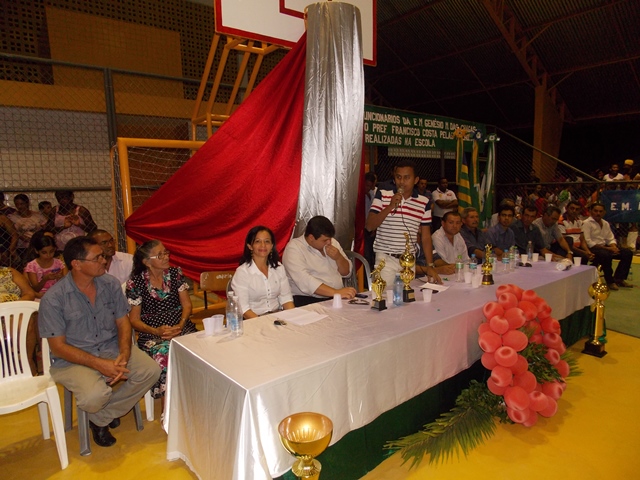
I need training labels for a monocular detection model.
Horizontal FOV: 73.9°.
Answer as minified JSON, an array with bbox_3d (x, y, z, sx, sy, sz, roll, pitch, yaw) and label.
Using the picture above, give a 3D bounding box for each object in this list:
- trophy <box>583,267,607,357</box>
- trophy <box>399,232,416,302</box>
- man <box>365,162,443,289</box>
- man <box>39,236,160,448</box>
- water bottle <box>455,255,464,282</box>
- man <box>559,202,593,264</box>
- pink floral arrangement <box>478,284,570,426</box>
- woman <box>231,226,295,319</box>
[{"bbox_3d":[2.493,0.625,3.819,0.180,0.810,0.165,-7,9,-38],"label":"trophy"},{"bbox_3d":[0.646,0.192,3.109,0.110,0.500,0.105,-3,8,-17],"label":"trophy"},{"bbox_3d":[0.725,0.180,3.790,0.620,1.760,0.420,-1,7,-3],"label":"man"},{"bbox_3d":[-1.411,0.616,2.662,0.550,1.250,0.700,-8,10,-44],"label":"man"},{"bbox_3d":[1.213,0.248,3.676,0.067,0.228,0.067,-7,9,-38],"label":"water bottle"},{"bbox_3d":[3.789,0.077,6.191,0.550,1.260,0.750,-7,9,-38],"label":"man"},{"bbox_3d":[1.413,0.755,2.899,0.660,0.820,0.360,-7,9,-38],"label":"pink floral arrangement"},{"bbox_3d":[-0.386,0.558,2.901,0.480,1.270,0.700,-5,8,-30],"label":"woman"}]

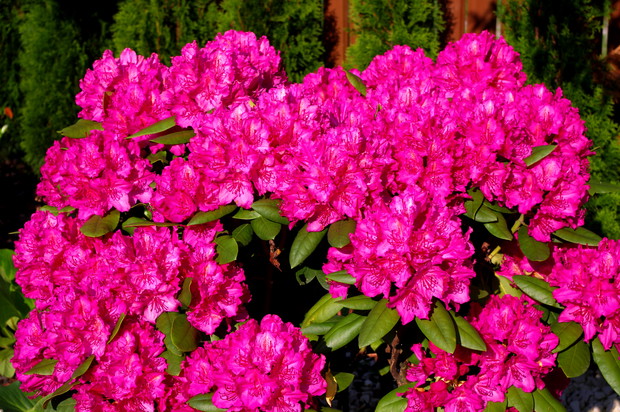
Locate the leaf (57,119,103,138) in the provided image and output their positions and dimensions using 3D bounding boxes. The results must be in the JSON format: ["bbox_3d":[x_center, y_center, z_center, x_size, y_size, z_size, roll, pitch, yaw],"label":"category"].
[{"bbox_3d":[-0.340,-0.116,1.940,0.079,0.012,0.037,-6,27,-7],"label":"leaf"}]

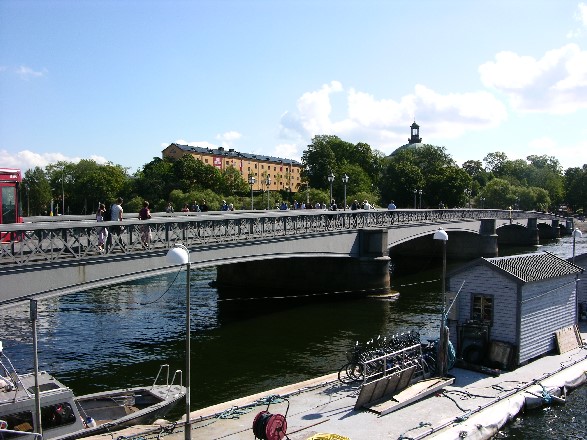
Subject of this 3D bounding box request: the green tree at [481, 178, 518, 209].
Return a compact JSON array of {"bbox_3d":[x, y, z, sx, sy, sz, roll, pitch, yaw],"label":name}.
[{"bbox_3d":[50.137,-5.313,144.899,8.800,9.600,8.800,0,2,0],"label":"green tree"}]

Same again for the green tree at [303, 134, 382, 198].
[{"bbox_3d":[13.453,-13.245,164.700,22.500,20.800,20.000,0,2,0],"label":"green tree"}]

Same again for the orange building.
[{"bbox_3d":[-21.240,-20.137,250.352,10.200,16.000,88.000,1,2,29],"label":"orange building"}]

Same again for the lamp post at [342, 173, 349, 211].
[{"bbox_3d":[3.432,-1.273,38.879,0.420,3.500,0.420,0,2,0],"label":"lamp post"}]

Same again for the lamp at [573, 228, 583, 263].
[{"bbox_3d":[11.781,2.431,24.772,0.500,4.250,0.420,-1,2,-43],"label":"lamp"}]

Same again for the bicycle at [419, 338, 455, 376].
[{"bbox_3d":[4.167,4.095,18.516,0.600,1.080,1.750,-1,2,-38],"label":"bicycle"}]

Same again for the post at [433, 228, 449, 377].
[{"bbox_3d":[4.370,2.449,17.672,0.480,4.420,0.420,-1,2,-43],"label":"post"}]

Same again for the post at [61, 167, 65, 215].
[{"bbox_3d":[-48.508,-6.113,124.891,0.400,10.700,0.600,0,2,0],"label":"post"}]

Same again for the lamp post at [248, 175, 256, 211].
[{"bbox_3d":[-2.774,-1.335,40.279,0.420,3.450,0.420,0,2,0],"label":"lamp post"}]

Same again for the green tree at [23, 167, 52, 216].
[{"bbox_3d":[-73.274,-8.525,169.848,8.800,13.700,8.800,0,2,0],"label":"green tree"}]

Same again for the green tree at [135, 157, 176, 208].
[{"bbox_3d":[-41.310,-10.885,177.780,12.500,16.500,12.500,0,2,0],"label":"green tree"}]

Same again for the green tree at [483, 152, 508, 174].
[{"bbox_3d":[64.782,-12.759,189.711,10.000,17.300,10.000,0,2,0],"label":"green tree"}]

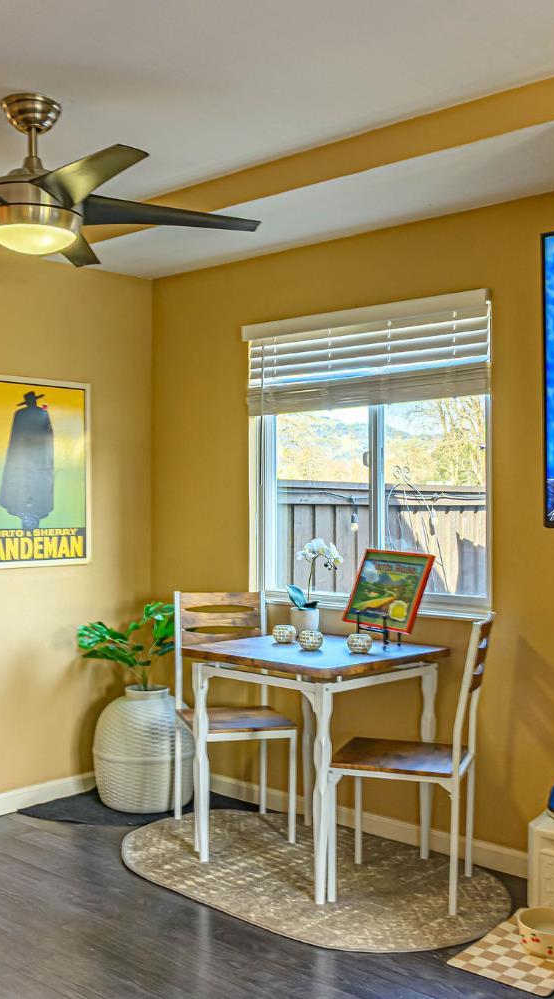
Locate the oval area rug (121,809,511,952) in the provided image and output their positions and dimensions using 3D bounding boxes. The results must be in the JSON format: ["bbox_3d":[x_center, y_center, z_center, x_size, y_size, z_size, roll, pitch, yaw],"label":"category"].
[{"bbox_3d":[0.068,1.302,3.517,1.530,0.012,0.920,0,0,42],"label":"oval area rug"}]

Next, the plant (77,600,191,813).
[{"bbox_3d":[-0.596,0.878,4.343,0.500,0.855,0.500,0,0,0],"label":"plant"}]

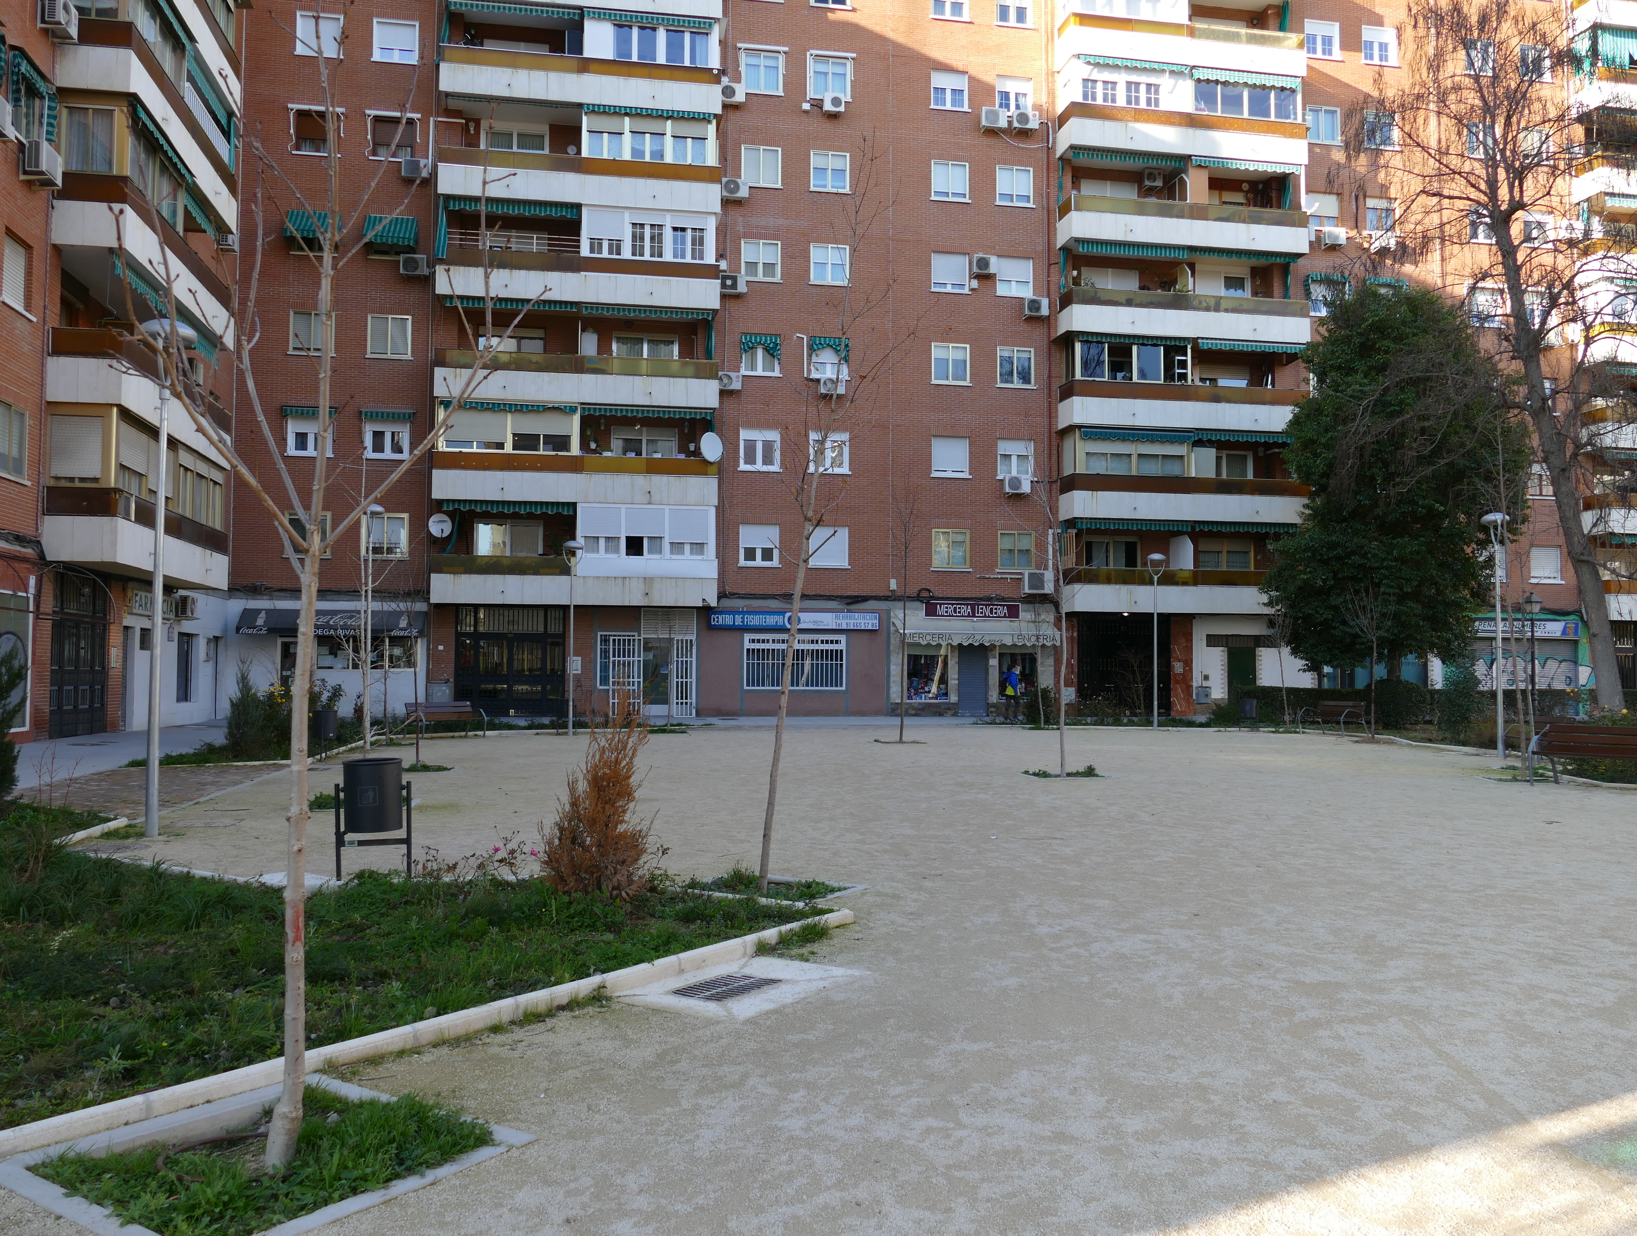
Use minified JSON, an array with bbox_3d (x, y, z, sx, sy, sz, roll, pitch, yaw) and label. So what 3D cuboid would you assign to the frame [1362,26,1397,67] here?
[{"bbox_3d":[18.628,-18.940,42.685,1.294,1.281,0.130,1,-3,-11],"label":"frame"}]

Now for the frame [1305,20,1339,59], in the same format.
[{"bbox_3d":[16.168,-18.484,41.287,1.248,1.235,0.160,1,-3,-11],"label":"frame"}]

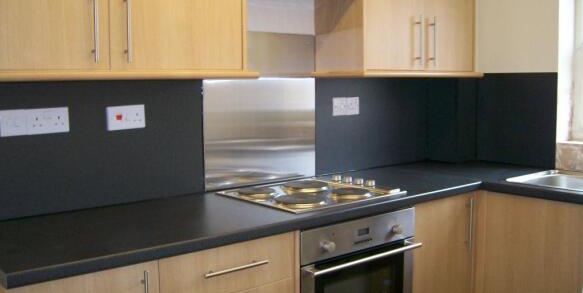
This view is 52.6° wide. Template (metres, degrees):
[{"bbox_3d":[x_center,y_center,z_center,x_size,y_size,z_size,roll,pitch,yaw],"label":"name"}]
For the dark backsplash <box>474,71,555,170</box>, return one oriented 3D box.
[{"bbox_3d":[1.183,-0.142,3.120,0.030,0.482,0.450,-5,8,-39],"label":"dark backsplash"}]

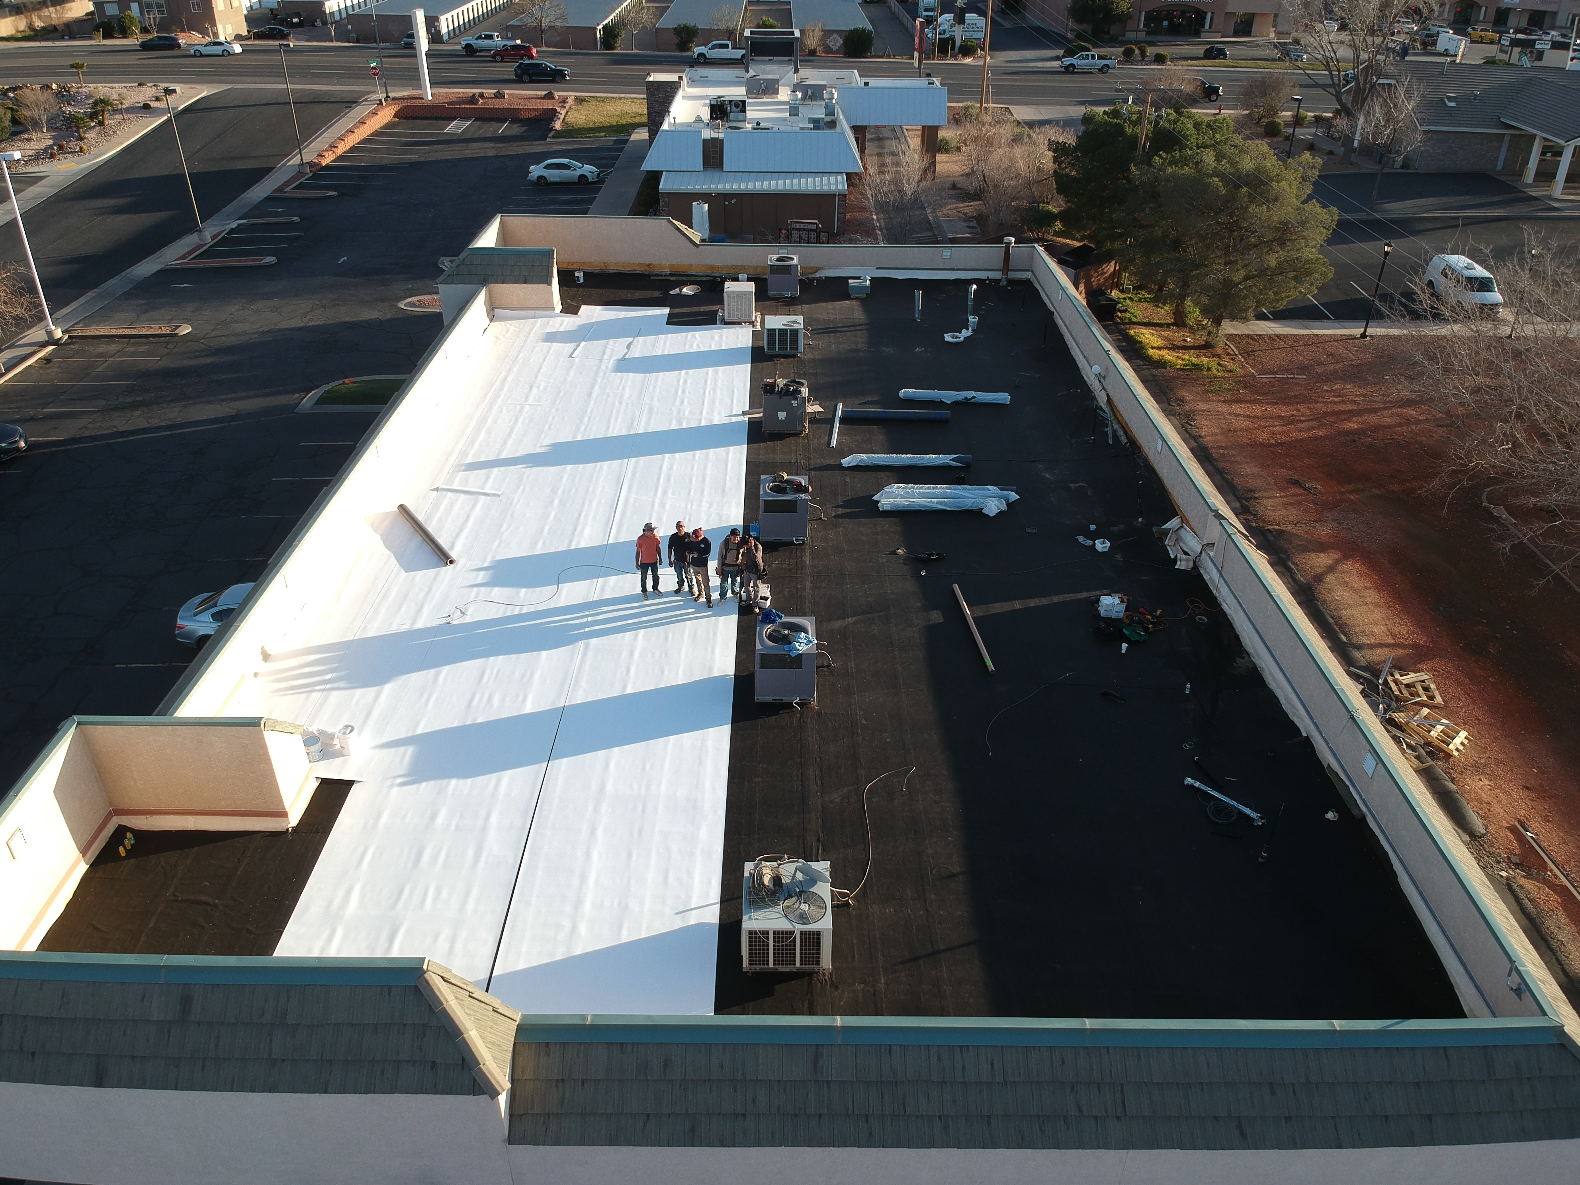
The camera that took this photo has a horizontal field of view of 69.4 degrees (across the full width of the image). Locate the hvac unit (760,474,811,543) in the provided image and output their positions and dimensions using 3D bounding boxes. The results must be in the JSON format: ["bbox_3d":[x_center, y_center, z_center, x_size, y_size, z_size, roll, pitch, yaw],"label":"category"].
[{"bbox_3d":[-0.121,-1.889,25.740,1.050,1.080,1.100,0,32,-1],"label":"hvac unit"}]

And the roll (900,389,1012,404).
[{"bbox_3d":[4.762,-5.639,32.884,3.185,0.310,0.330,3,32,3],"label":"roll"}]

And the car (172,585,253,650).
[{"bbox_3d":[-13.727,0.514,30.526,4.800,1.430,1.840,1,32,-1],"label":"car"}]

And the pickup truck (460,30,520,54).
[{"bbox_3d":[-30.581,-56.693,117.808,6.000,2.020,2.050,2,32,2],"label":"pickup truck"}]

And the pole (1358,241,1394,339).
[{"bbox_3d":[26.331,-13.543,51.071,0.420,4.311,0.420,1,32,-1],"label":"pole"}]

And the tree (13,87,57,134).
[{"bbox_3d":[-54.310,-34.700,81.919,3.200,3.060,3.200,1,32,-1],"label":"tree"}]

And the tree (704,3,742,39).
[{"bbox_3d":[-6.869,-59.647,120.719,3.800,4.650,3.800,1,32,-1],"label":"tree"}]

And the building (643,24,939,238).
[{"bbox_3d":[0.226,-30.612,74.088,19.800,7.600,26.900,1,32,-1],"label":"building"}]

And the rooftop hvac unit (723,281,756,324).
[{"bbox_3d":[-1.664,-9.725,38.357,0.979,1.126,0.999,1,32,-1],"label":"rooftop hvac unit"}]

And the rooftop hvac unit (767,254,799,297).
[{"bbox_3d":[-0.228,-11.551,41.652,1.100,1.140,1.180,1,32,-1],"label":"rooftop hvac unit"}]

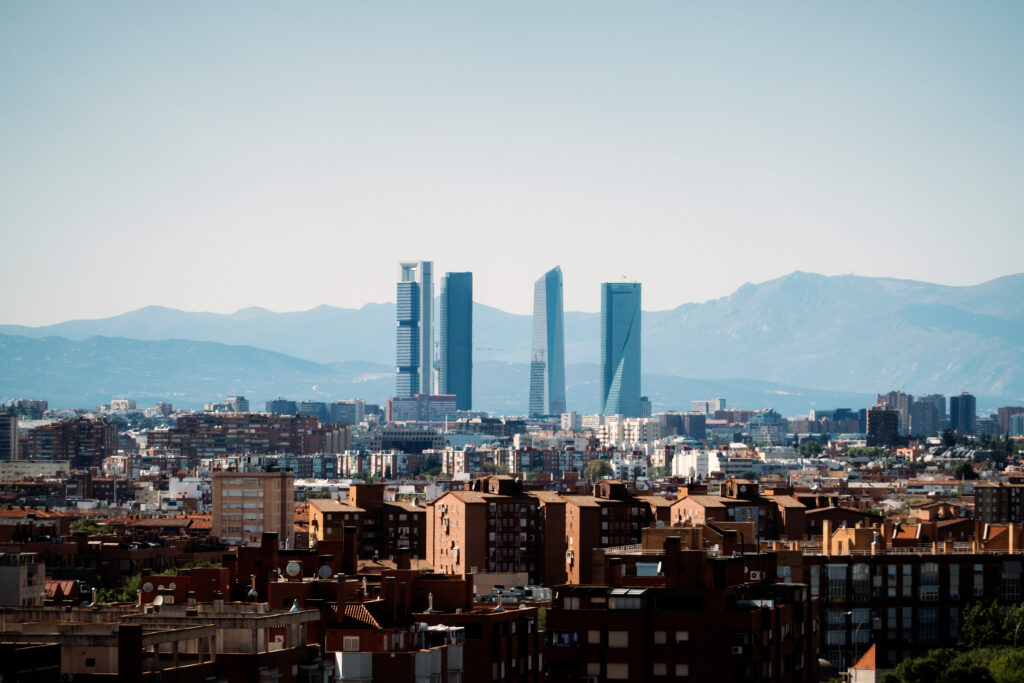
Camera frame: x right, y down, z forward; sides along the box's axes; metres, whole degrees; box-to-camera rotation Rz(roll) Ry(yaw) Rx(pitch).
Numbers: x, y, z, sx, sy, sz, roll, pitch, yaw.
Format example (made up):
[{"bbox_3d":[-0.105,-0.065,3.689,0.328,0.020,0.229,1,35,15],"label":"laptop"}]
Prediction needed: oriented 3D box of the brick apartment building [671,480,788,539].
[{"bbox_3d":[44.190,39.240,1115.000,22.200,24.000,14.000,1,-1,-29],"label":"brick apartment building"}]

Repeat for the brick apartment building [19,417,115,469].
[{"bbox_3d":[-279.990,64.420,3608.000,57.000,33.000,24.000,0,-1,9],"label":"brick apartment building"}]

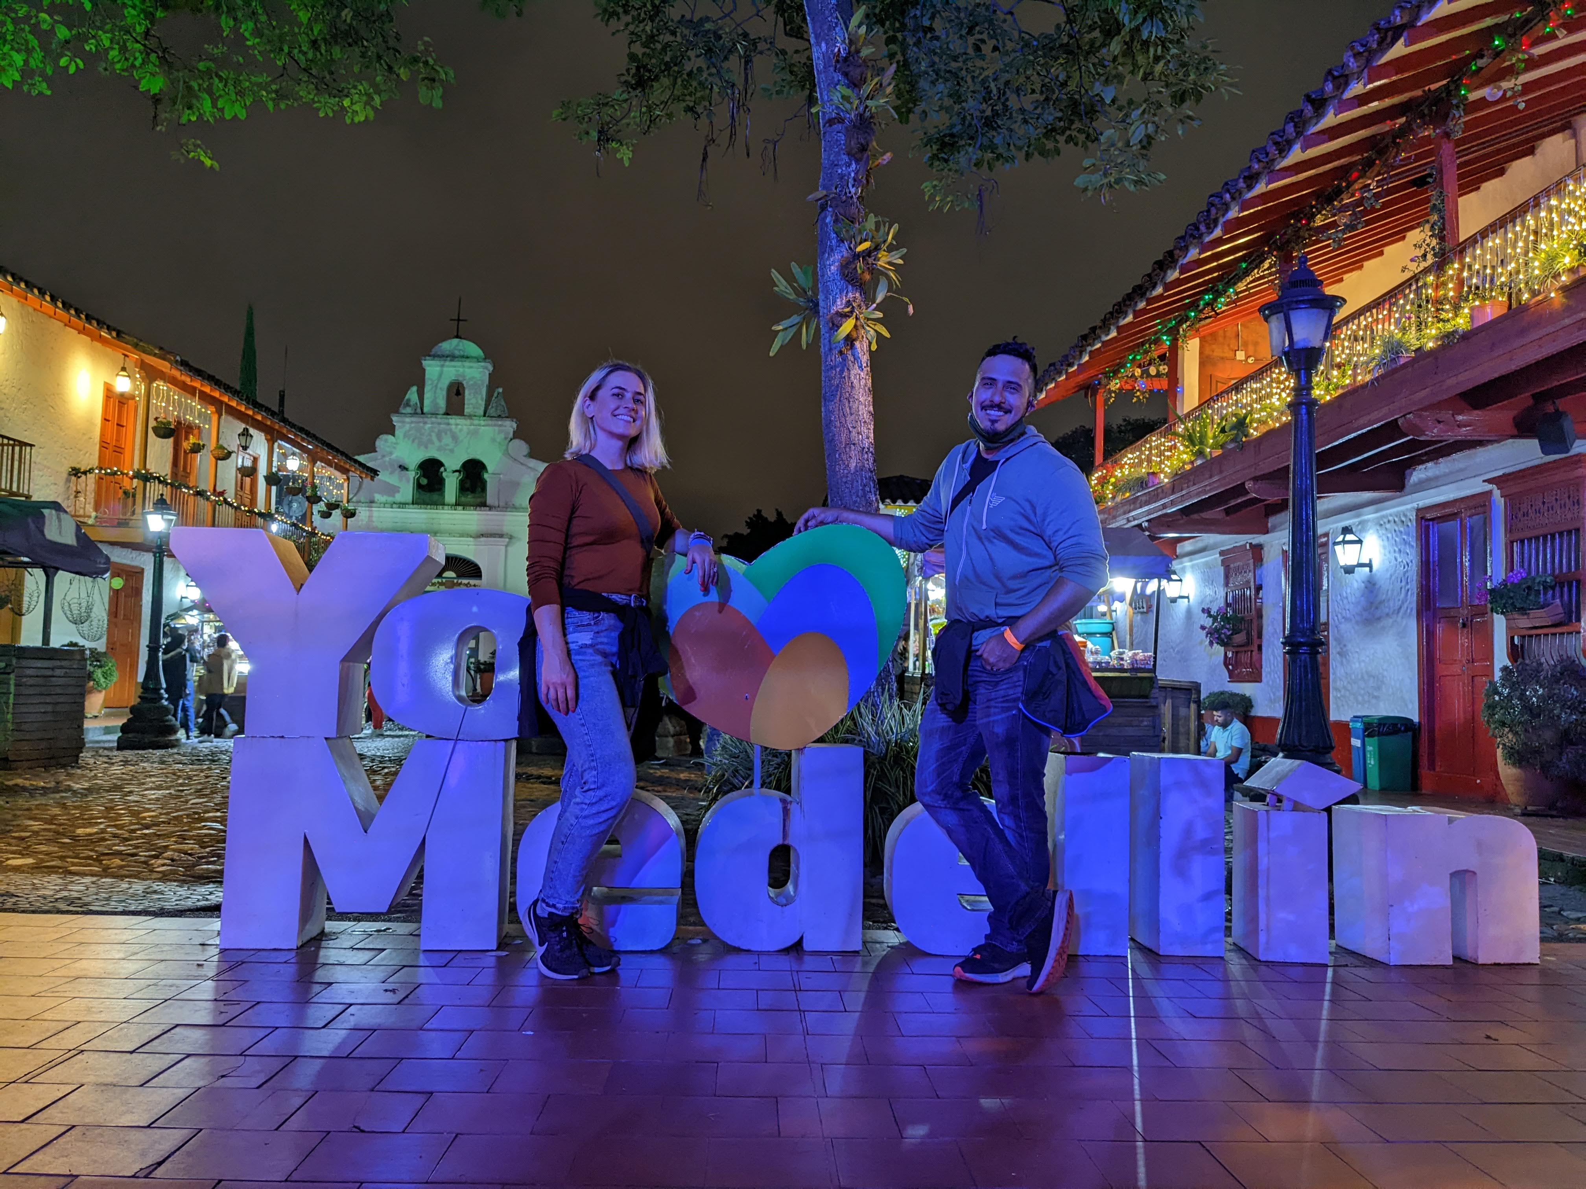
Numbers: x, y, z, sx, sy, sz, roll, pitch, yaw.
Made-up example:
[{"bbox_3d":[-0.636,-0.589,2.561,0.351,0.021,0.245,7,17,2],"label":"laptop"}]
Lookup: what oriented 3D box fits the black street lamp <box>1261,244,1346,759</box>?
[{"bbox_3d":[2.740,-0.120,6.750,0.730,3.420,0.730,1,-4,0],"label":"black street lamp"}]

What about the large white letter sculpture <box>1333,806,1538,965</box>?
[{"bbox_3d":[1.990,0.890,3.820,0.450,0.445,0.280,2,-4,-3],"label":"large white letter sculpture"}]

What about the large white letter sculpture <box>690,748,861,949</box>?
[{"bbox_3d":[-0.045,0.768,3.820,0.495,0.605,0.270,1,-4,-3],"label":"large white letter sculpture"}]

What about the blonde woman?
[{"bbox_3d":[-0.490,0.207,3.430,0.520,1.680,0.380,4,-5,-36],"label":"blonde woman"}]

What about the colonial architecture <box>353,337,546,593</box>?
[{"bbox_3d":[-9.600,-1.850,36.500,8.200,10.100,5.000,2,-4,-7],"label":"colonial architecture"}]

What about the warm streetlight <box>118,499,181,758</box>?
[{"bbox_3d":[-8.820,0.400,17.000,0.800,3.480,0.800,1,-4,0],"label":"warm streetlight"}]

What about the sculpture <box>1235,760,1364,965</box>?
[{"bbox_3d":[1.550,0.810,3.830,0.290,0.600,0.280,1,-4,-3],"label":"sculpture"}]

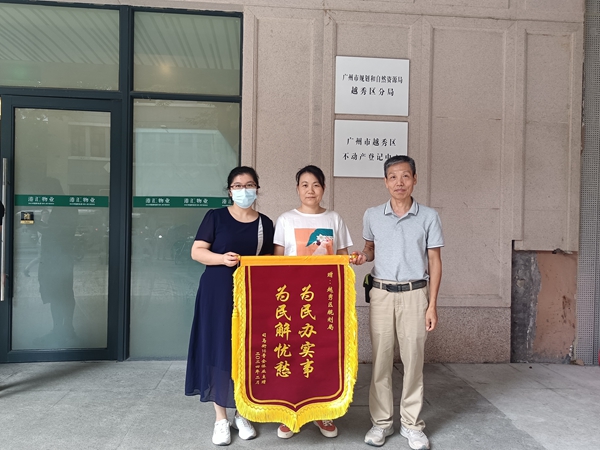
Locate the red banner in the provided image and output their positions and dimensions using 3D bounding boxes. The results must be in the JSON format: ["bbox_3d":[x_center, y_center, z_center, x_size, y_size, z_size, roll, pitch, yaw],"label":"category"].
[{"bbox_3d":[-0.025,0.669,2.620,0.703,0.983,0.060,0,2,-1],"label":"red banner"}]

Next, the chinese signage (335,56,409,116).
[{"bbox_3d":[0.651,-1.241,4.187,0.676,0.510,0.030,1,0,-5],"label":"chinese signage"}]

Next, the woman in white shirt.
[{"bbox_3d":[0.078,0.448,2.900,0.490,1.634,0.340,1,0,0],"label":"woman in white shirt"}]

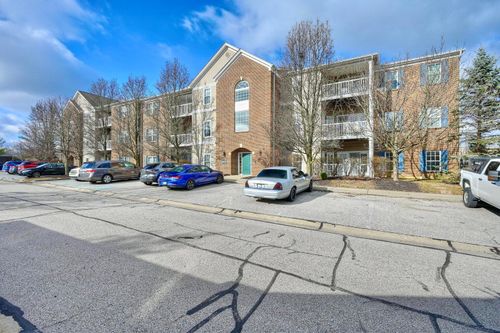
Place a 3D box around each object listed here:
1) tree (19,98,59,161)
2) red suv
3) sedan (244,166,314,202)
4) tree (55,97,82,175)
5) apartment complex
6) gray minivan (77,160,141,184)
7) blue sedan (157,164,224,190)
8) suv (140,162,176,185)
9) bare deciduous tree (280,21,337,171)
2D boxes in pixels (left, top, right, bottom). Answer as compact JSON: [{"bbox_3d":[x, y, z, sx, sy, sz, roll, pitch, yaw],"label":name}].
[{"bbox_3d":[-34.357,-5.356,36.423,6.200,11.370,6.200,1,2,30],"label":"tree"},{"bbox_3d":[-22.756,0.124,24.768,1.860,1.680,4.600,1,2,30],"label":"red suv"},{"bbox_3d":[1.790,0.750,11.426,1.980,1.460,5.380,1,2,30],"label":"sedan"},{"bbox_3d":[-17.874,-2.901,21.814,3.500,7.720,3.500,1,2,30],"label":"tree"},{"bbox_3d":[-7.844,-5.847,32.725,55.500,12.700,15.000,1,2,30],"label":"apartment complex"},{"bbox_3d":[-10.713,0.357,18.346,2.010,1.730,5.150,1,2,29],"label":"gray minivan"},{"bbox_3d":[-3.620,0.651,14.677,1.820,1.420,4.680,1,2,31],"label":"blue sedan"},{"bbox_3d":[-5.651,0.470,16.460,1.850,1.660,4.600,1,2,30],"label":"suv"},{"bbox_3d":[4.222,-4.901,16.319,4.500,11.680,4.500,1,2,30],"label":"bare deciduous tree"}]

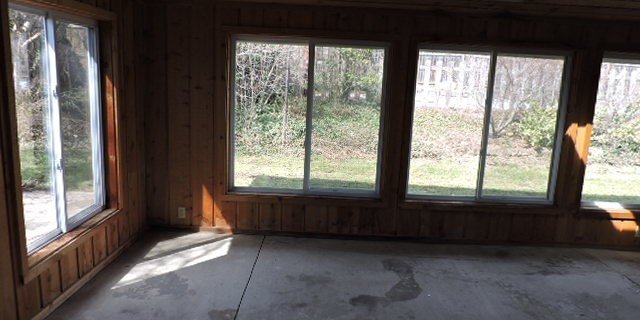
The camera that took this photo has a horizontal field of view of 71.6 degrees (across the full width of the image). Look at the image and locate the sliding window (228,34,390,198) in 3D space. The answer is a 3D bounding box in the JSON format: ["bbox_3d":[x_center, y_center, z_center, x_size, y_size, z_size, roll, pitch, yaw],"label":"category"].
[{"bbox_3d":[-0.122,-0.399,4.348,1.490,1.490,0.100,3,10,-1],"label":"sliding window"}]

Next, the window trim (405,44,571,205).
[{"bbox_3d":[1.633,-0.322,4.367,1.500,1.510,0.100,3,10,-1],"label":"window trim"}]

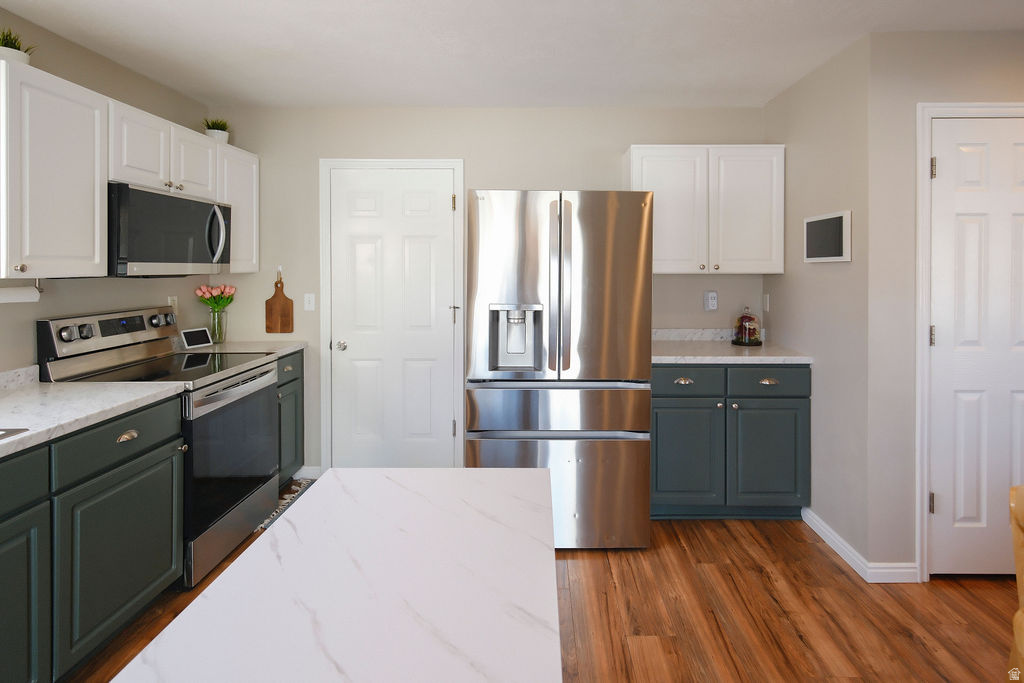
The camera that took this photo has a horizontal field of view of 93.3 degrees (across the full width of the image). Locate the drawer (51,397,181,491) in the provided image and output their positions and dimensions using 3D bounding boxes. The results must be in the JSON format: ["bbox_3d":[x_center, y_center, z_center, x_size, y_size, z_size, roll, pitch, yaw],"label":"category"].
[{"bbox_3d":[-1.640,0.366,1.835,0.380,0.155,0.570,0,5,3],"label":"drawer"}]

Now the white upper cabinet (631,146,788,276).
[{"bbox_3d":[1.164,-0.798,3.020,0.914,0.763,0.325,0,5,3],"label":"white upper cabinet"}]

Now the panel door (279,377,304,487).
[{"bbox_3d":[-1.392,0.556,3.030,0.030,0.580,0.320,0,5,2],"label":"panel door"}]

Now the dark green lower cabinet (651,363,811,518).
[{"bbox_3d":[1.137,0.520,2.830,0.890,0.870,0.620,0,5,3],"label":"dark green lower cabinet"}]

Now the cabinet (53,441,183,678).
[{"bbox_3d":[-1.462,0.753,1.835,0.035,0.590,0.570,0,5,3],"label":"cabinet"}]

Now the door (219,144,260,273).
[{"bbox_3d":[-1.717,-0.821,3.045,0.030,0.750,0.400,0,5,2],"label":"door"}]

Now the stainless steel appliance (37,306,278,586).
[{"bbox_3d":[-1.728,0.462,2.509,0.725,1.210,0.740,0,7,2],"label":"stainless steel appliance"}]

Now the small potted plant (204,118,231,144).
[{"bbox_3d":[-1.908,-1.328,3.123,0.165,0.205,0.165,0,7,2],"label":"small potted plant"}]

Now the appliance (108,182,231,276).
[{"bbox_3d":[-1.898,-0.555,2.527,0.462,0.410,0.726,0,7,2],"label":"appliance"}]

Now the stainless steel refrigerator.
[{"bbox_3d":[0.251,0.118,2.745,0.908,1.750,0.800,0,5,3],"label":"stainless steel refrigerator"}]

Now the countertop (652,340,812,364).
[{"bbox_3d":[1.226,0.062,3.007,0.916,0.040,0.602,0,7,2],"label":"countertop"}]

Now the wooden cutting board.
[{"bbox_3d":[-1.513,-0.232,3.155,0.183,0.360,0.022,0,5,3],"label":"wooden cutting board"}]

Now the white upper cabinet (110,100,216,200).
[{"bbox_3d":[-1.876,-0.916,2.425,0.325,0.370,0.710,0,5,3],"label":"white upper cabinet"}]

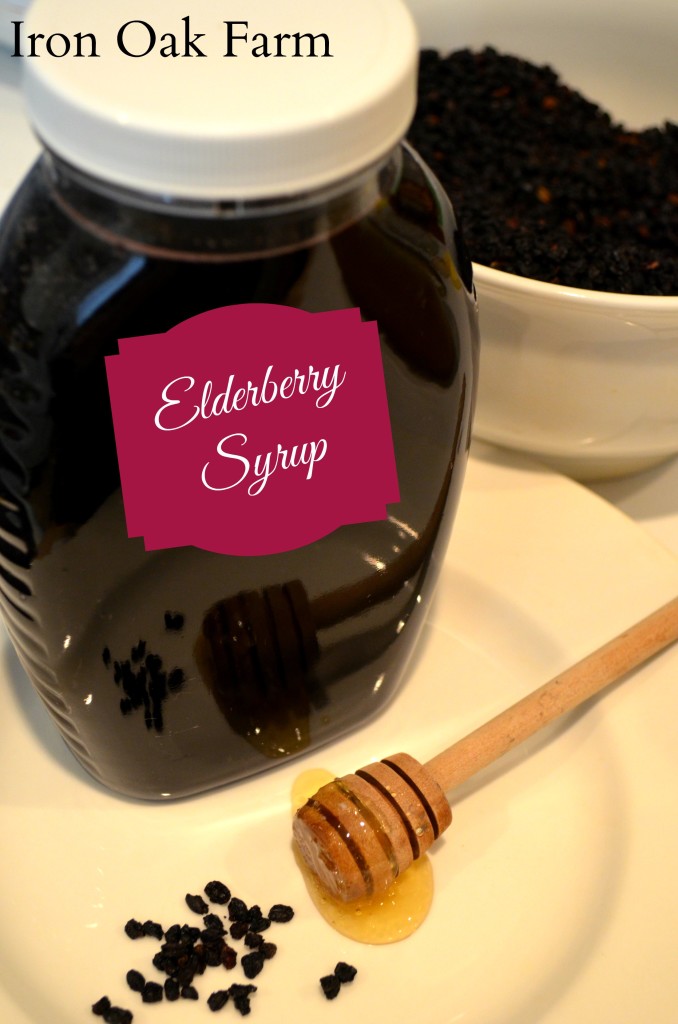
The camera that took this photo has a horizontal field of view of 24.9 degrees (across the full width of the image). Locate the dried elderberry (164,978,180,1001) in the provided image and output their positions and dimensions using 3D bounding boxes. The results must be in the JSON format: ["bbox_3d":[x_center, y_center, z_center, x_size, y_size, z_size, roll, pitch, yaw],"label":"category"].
[{"bbox_3d":[-0.034,0.096,0.310,0.003,0.003,0.005,-4,47,-5],"label":"dried elderberry"}]

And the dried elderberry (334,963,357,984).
[{"bbox_3d":[0.001,0.094,0.312,0.005,0.004,0.004,18,49,15],"label":"dried elderberry"}]

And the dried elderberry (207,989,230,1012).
[{"bbox_3d":[-0.024,0.098,0.308,0.005,0.003,0.003,-35,57,-29],"label":"dried elderberry"}]

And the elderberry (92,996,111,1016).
[{"bbox_3d":[-0.044,0.093,0.287,0.003,0.002,0.004,28,47,26],"label":"elderberry"}]

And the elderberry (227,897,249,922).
[{"bbox_3d":[-0.021,0.084,0.322,0.004,0.004,0.006,-20,51,-19],"label":"elderberry"}]

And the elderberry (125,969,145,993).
[{"bbox_3d":[-0.038,0.089,0.291,0.003,0.003,0.005,-29,50,-31],"label":"elderberry"}]

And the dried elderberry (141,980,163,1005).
[{"bbox_3d":[-0.035,0.091,0.289,0.004,0.003,0.004,2,42,-1],"label":"dried elderberry"}]

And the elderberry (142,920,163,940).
[{"bbox_3d":[-0.039,0.087,0.319,0.005,0.003,0.003,21,50,17],"label":"elderberry"}]

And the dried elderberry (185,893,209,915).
[{"bbox_3d":[-0.030,0.083,0.323,0.006,0.003,0.003,31,54,25],"label":"dried elderberry"}]

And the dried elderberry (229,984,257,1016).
[{"bbox_3d":[-0.018,0.092,0.289,0.004,0.003,0.007,-12,44,-16],"label":"dried elderberry"}]

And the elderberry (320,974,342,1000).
[{"bbox_3d":[-0.002,0.096,0.310,0.004,0.004,0.005,-5,47,-5],"label":"elderberry"}]

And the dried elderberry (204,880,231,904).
[{"bbox_3d":[-0.024,0.076,0.306,0.006,0.003,0.004,33,49,29],"label":"dried elderberry"}]

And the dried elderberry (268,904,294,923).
[{"bbox_3d":[-0.011,0.080,0.303,0.005,0.003,0.004,-2,42,-5],"label":"dried elderberry"}]

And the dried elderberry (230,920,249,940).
[{"bbox_3d":[-0.019,0.082,0.300,0.003,0.003,0.004,30,48,27],"label":"dried elderberry"}]

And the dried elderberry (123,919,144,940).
[{"bbox_3d":[-0.043,0.087,0.318,0.004,0.003,0.004,1,47,-1],"label":"dried elderberry"}]

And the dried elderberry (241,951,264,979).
[{"bbox_3d":[-0.016,0.087,0.294,0.004,0.003,0.006,14,43,13],"label":"dried elderberry"}]

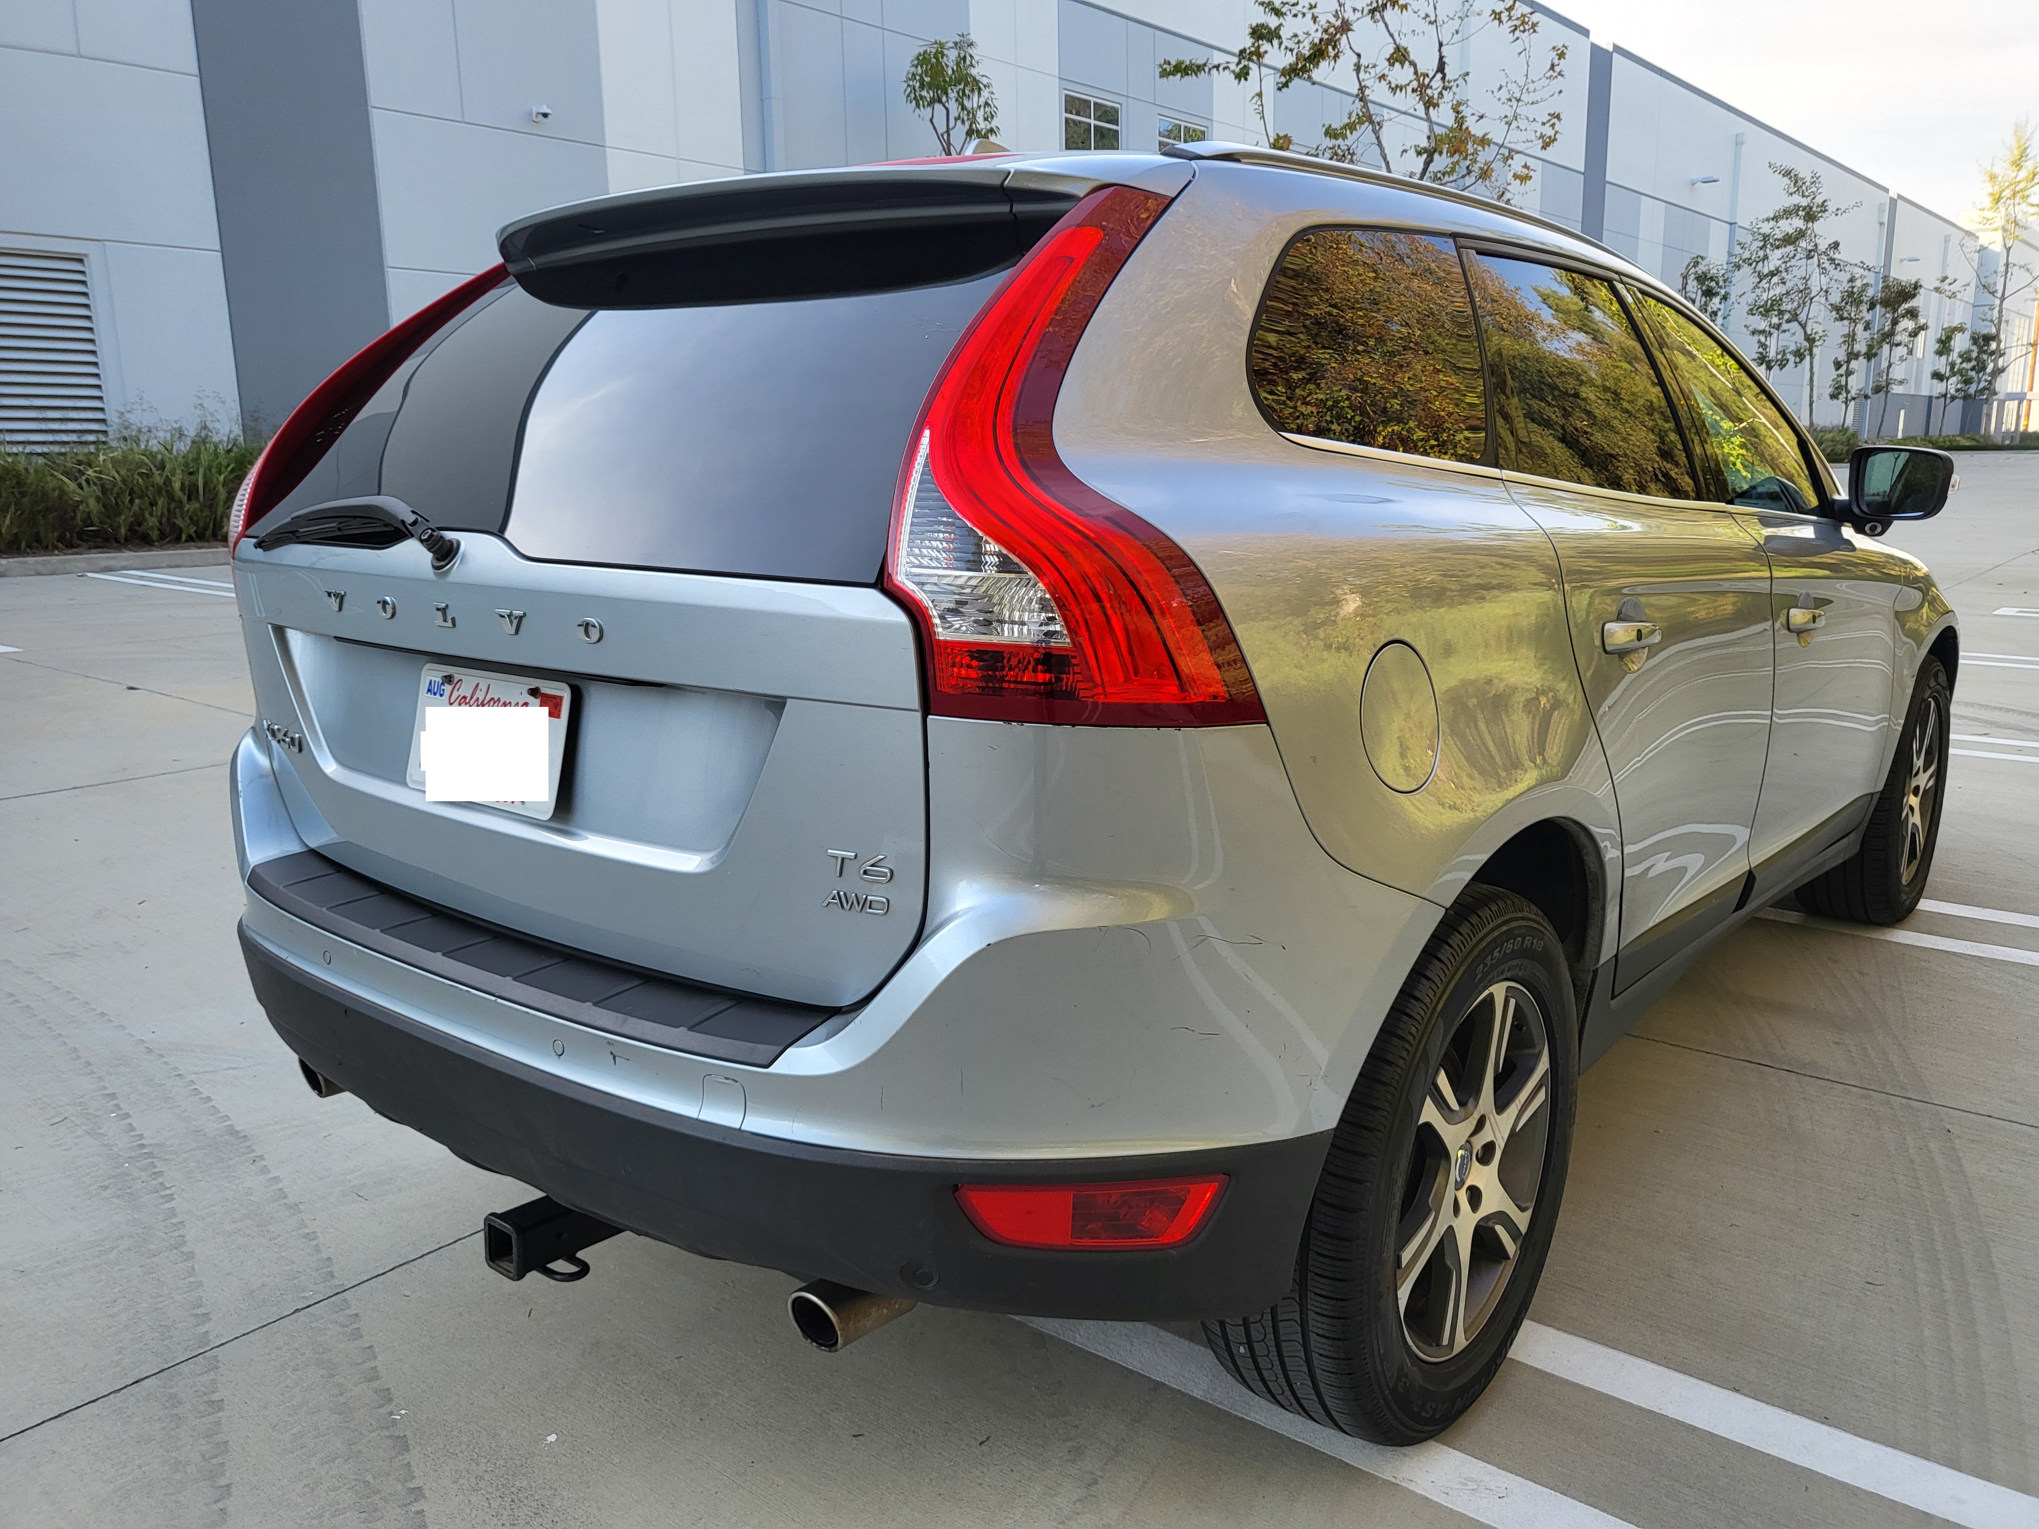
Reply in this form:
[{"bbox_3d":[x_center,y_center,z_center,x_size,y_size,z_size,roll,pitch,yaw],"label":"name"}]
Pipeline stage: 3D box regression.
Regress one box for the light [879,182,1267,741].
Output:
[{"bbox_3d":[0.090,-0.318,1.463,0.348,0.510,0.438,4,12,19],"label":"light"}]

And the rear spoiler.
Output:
[{"bbox_3d":[-0.367,-0.665,1.968,1.160,0.165,0.310,9,15,39],"label":"rear spoiler"}]

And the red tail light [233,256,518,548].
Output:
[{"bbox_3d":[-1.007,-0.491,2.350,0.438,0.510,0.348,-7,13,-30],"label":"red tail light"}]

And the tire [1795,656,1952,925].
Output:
[{"bbox_3d":[2.288,0.054,4.095,0.240,0.730,0.730,9,15,39],"label":"tire"}]

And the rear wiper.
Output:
[{"bbox_3d":[-0.819,-0.286,1.856,0.535,0.085,0.075,9,15,39],"label":"rear wiper"}]

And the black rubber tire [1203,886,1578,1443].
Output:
[{"bbox_3d":[0.507,0.497,2.016,0.240,0.730,0.730,9,15,39],"label":"black rubber tire"}]

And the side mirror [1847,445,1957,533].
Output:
[{"bbox_3d":[1.819,-0.561,3.149,0.205,0.182,0.140,9,15,39],"label":"side mirror"}]

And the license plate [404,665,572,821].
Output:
[{"bbox_3d":[-0.621,-0.030,1.778,0.305,0.152,0.015,9,1,39],"label":"license plate"}]

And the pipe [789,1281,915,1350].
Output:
[{"bbox_3d":[-0.159,0.557,1.623,0.078,0.078,0.165,9,15,39],"label":"pipe"}]

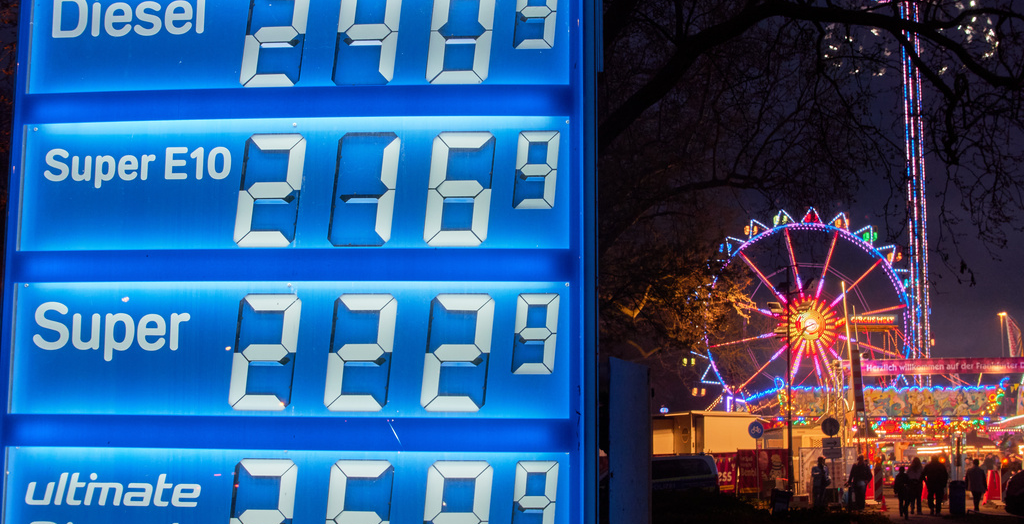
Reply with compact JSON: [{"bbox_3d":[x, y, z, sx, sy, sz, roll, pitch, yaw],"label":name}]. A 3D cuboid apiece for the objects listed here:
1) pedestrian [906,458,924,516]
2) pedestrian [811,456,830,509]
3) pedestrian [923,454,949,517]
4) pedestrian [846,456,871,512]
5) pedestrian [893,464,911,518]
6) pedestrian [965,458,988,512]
[{"bbox_3d":[11.915,6.619,44.500,0.540,1.685,0.420,0,-8,3],"label":"pedestrian"},{"bbox_3d":[10.063,7.202,49.000,0.580,1.705,0.420,5,-9,-30],"label":"pedestrian"},{"bbox_3d":[12.505,6.604,44.500,0.720,1.791,0.450,0,-8,3],"label":"pedestrian"},{"bbox_3d":[11.176,7.112,48.500,0.680,1.751,0.500,5,-9,-30],"label":"pedestrian"},{"bbox_3d":[10.947,6.490,42.300,0.480,1.471,0.420,0,-8,3],"label":"pedestrian"},{"bbox_3d":[15.111,7.267,49.000,0.640,1.673,0.400,0,-8,6],"label":"pedestrian"}]

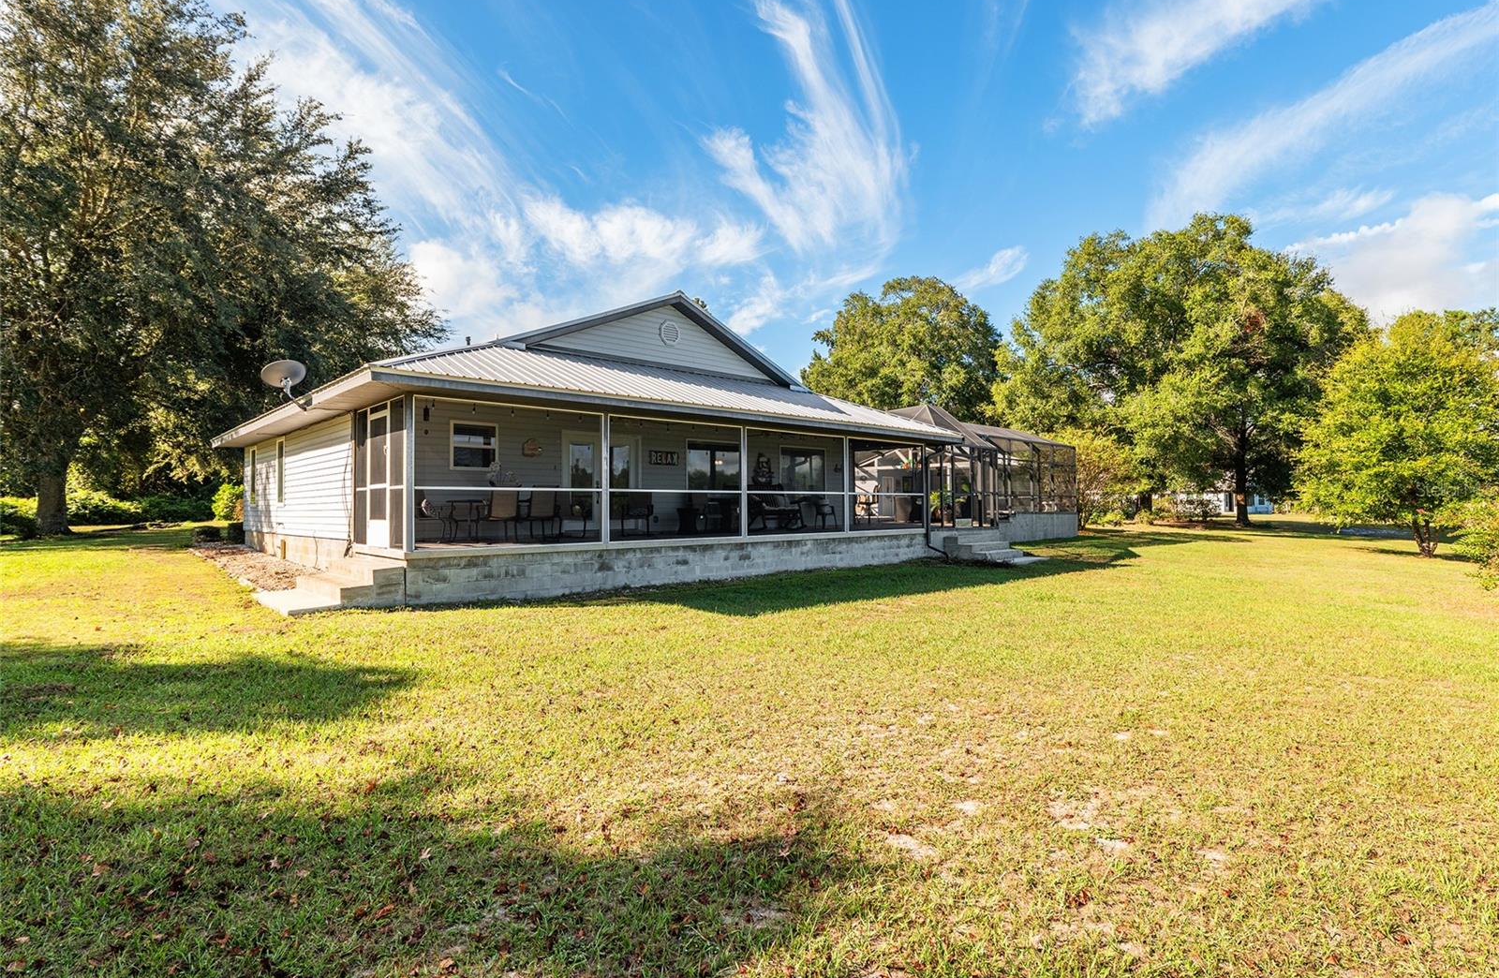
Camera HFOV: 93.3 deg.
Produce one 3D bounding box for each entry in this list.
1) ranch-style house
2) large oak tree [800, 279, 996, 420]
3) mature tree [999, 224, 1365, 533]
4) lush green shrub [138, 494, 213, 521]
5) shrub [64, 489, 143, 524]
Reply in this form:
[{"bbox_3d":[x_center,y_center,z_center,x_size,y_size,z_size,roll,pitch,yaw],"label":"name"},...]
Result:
[{"bbox_3d":[-0.450,-1.215,23.343,26.159,6.464,14.291,1,-2,-44],"label":"ranch-style house"},{"bbox_3d":[10.799,-6.264,50.000,15.500,17.575,15.500,-1,-1,13],"label":"large oak tree"},{"bbox_3d":[26.083,-7.219,43.000,20.300,18.900,19.000,-1,-2,31],"label":"mature tree"},{"bbox_3d":[-30.099,1.010,37.000,3.300,1.420,2.600,1,-2,-39],"label":"lush green shrub"},{"bbox_3d":[-31.034,0.830,34.000,3.100,1.780,2.600,1,-2,-42],"label":"shrub"}]

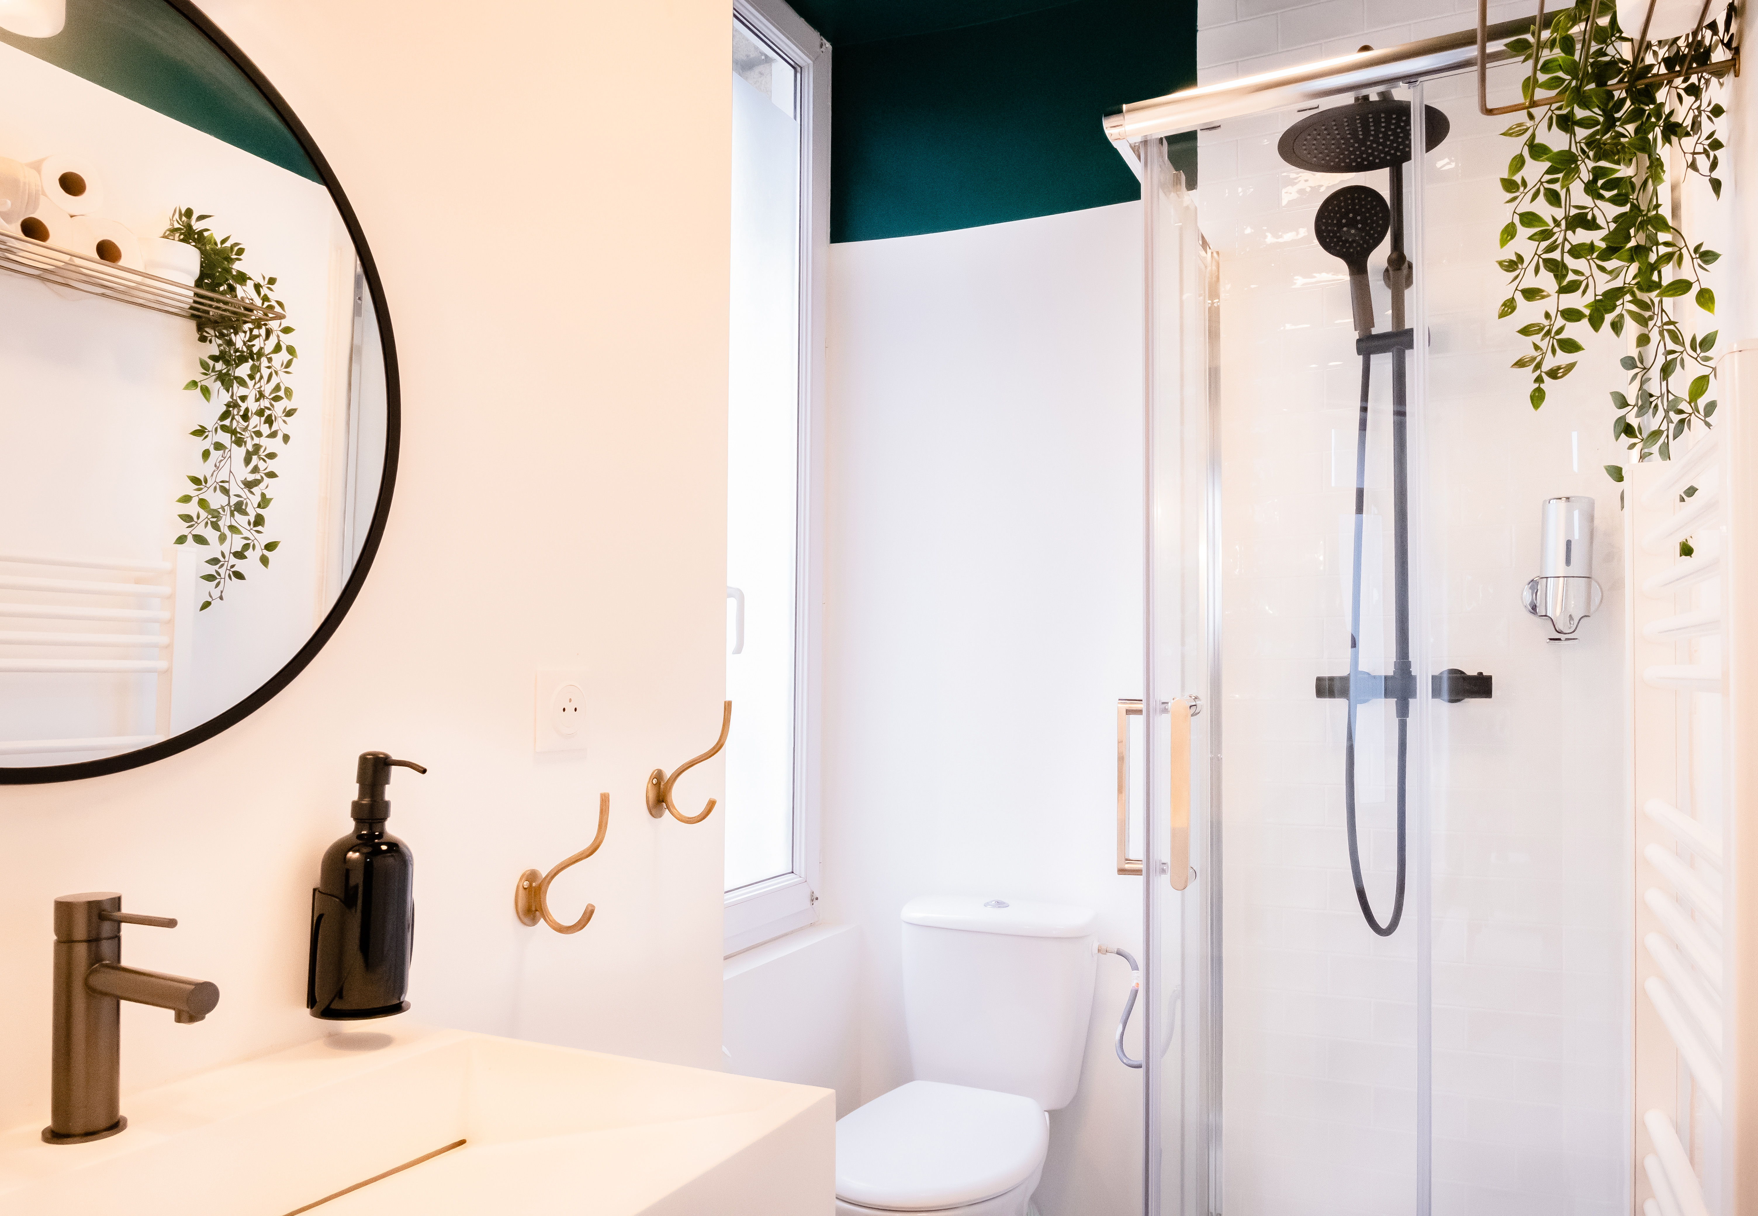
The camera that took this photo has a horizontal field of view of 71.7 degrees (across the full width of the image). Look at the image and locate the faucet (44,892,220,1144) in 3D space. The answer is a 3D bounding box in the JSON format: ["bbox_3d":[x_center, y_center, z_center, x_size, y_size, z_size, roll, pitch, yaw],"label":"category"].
[{"bbox_3d":[-0.492,0.273,0.800,0.146,0.157,0.049,-2,-4,26],"label":"faucet"}]

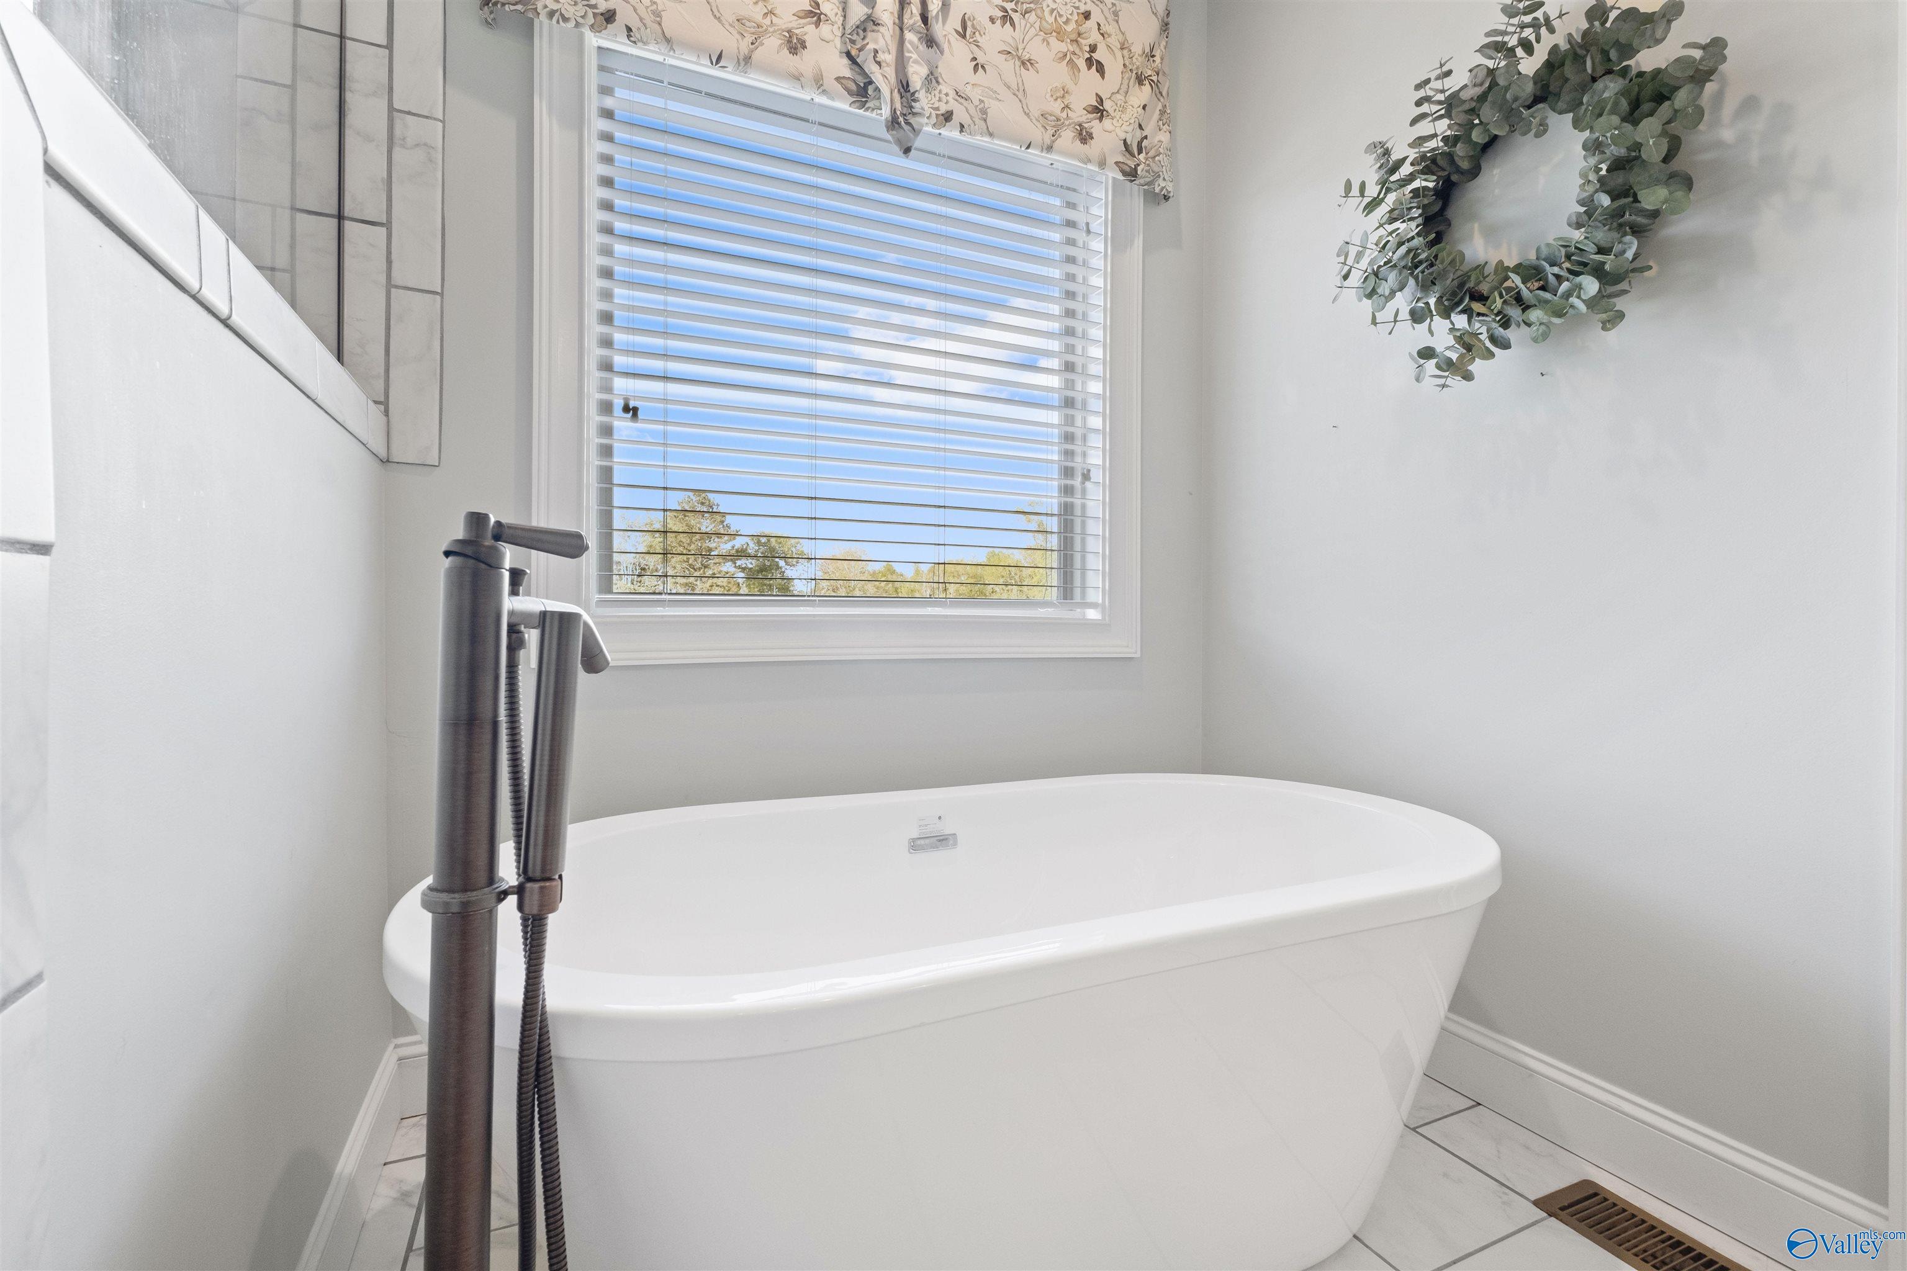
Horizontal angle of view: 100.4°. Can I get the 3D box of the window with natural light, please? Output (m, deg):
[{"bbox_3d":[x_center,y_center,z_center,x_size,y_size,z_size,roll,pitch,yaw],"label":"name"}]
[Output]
[{"bbox_3d":[-0.170,-0.610,1.800,1.190,1.130,0.100,0,1,-23],"label":"window with natural light"}]

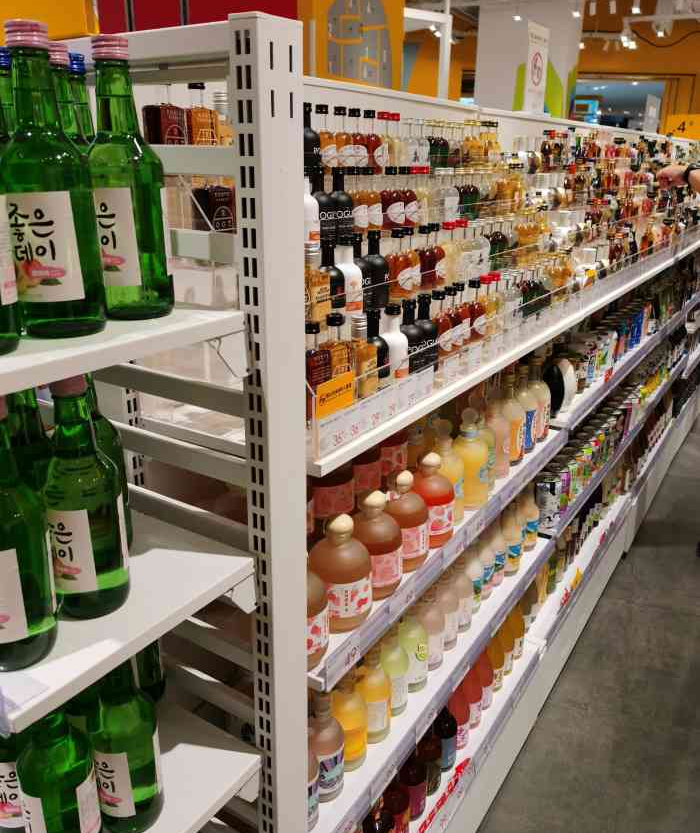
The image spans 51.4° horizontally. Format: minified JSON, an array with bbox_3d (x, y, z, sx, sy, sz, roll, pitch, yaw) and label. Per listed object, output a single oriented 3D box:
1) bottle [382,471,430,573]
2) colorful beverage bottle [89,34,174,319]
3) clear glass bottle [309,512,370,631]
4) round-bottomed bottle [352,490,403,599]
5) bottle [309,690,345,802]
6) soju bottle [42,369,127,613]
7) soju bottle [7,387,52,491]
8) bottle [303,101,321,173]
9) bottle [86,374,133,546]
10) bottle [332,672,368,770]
[{"bbox_3d":[0.082,0.154,1.108,0.077,0.153,0.077,1,20,0],"label":"bottle"},{"bbox_3d":[-0.182,-0.189,0.591,0.064,0.212,0.064,13,23,30],"label":"colorful beverage bottle"},{"bbox_3d":[-0.013,0.202,0.968,0.083,0.153,0.083,1,20,0],"label":"clear glass bottle"},{"bbox_3d":[0.034,0.178,1.038,0.080,0.153,0.080,1,20,0],"label":"round-bottomed bottle"},{"bbox_3d":[-0.037,0.455,1.046,0.061,0.203,0.061,1,20,0],"label":"bottle"},{"bbox_3d":[-0.232,0.072,0.634,0.065,0.215,0.065,13,23,30],"label":"soju bottle"},{"bbox_3d":[-0.294,0.058,0.670,0.065,0.215,0.065,13,23,30],"label":"soju bottle"},{"bbox_3d":[-0.062,-0.380,1.034,0.039,0.118,0.039,13,23,30],"label":"bottle"},{"bbox_3d":[-0.261,0.038,0.728,0.065,0.215,0.065,13,23,30],"label":"bottle"},{"bbox_3d":[-0.004,0.436,1.099,0.062,0.203,0.062,1,20,0],"label":"bottle"}]

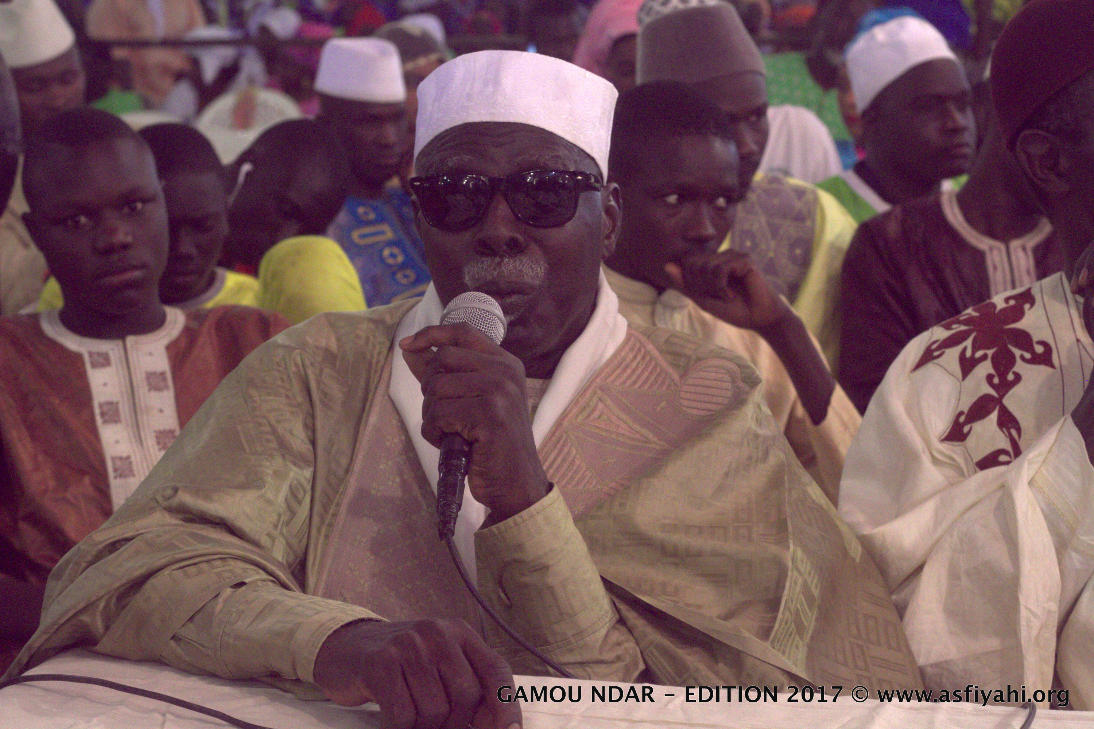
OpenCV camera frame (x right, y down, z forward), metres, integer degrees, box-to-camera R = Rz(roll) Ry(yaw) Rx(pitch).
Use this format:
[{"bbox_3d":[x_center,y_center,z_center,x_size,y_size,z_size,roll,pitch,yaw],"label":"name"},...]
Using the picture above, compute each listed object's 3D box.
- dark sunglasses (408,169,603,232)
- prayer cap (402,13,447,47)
[{"bbox_3d":[-0.028,-0.135,1.980,0.146,0.051,0.148,-1,2,9],"label":"dark sunglasses"},{"bbox_3d":[-0.374,-0.960,6.800,0.175,0.100,0.185,-1,5,-9],"label":"prayer cap"}]

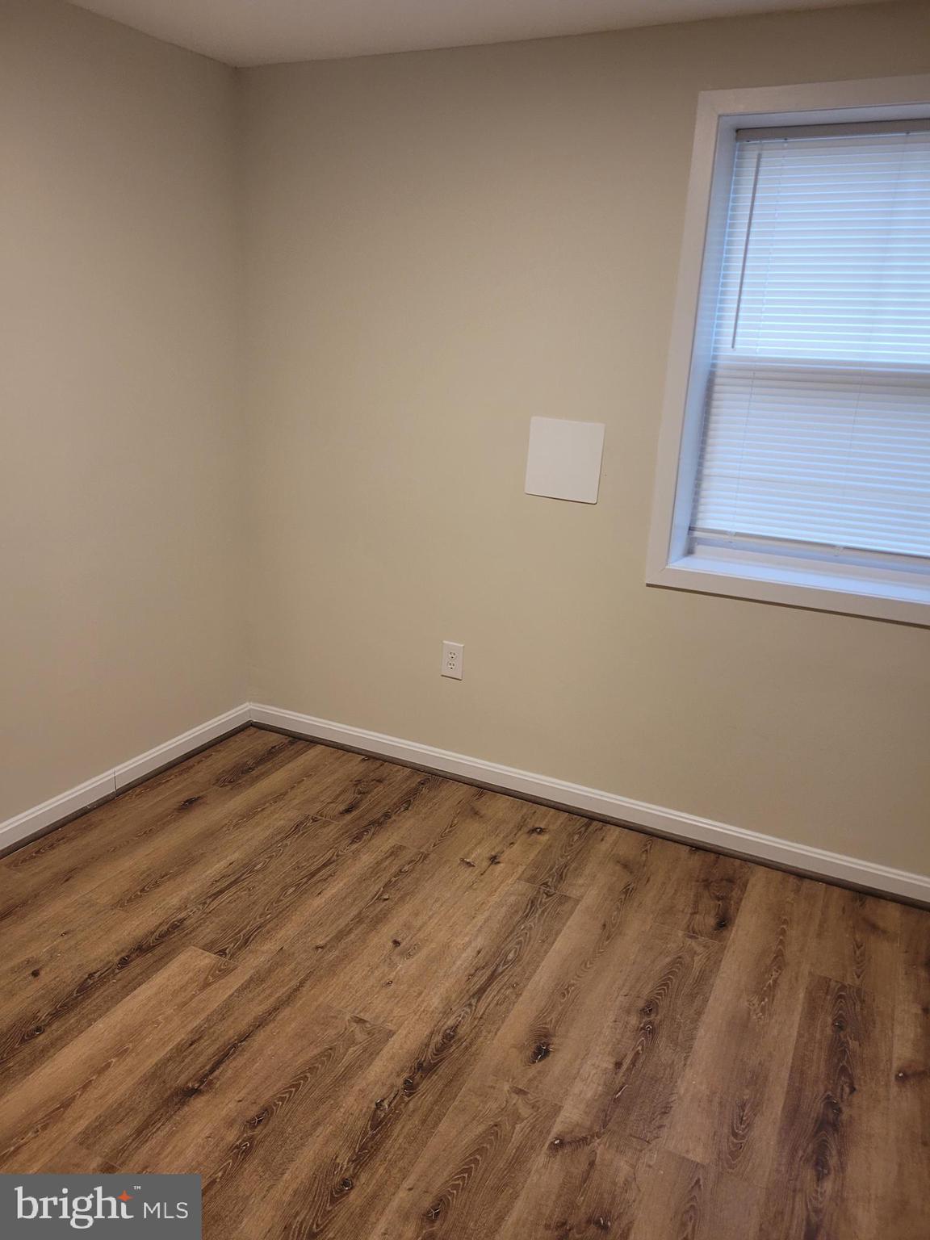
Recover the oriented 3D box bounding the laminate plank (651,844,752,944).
[{"bbox_3d":[0.680,0.763,2.598,0.191,0.012,0.436,11,19,24],"label":"laminate plank"}]

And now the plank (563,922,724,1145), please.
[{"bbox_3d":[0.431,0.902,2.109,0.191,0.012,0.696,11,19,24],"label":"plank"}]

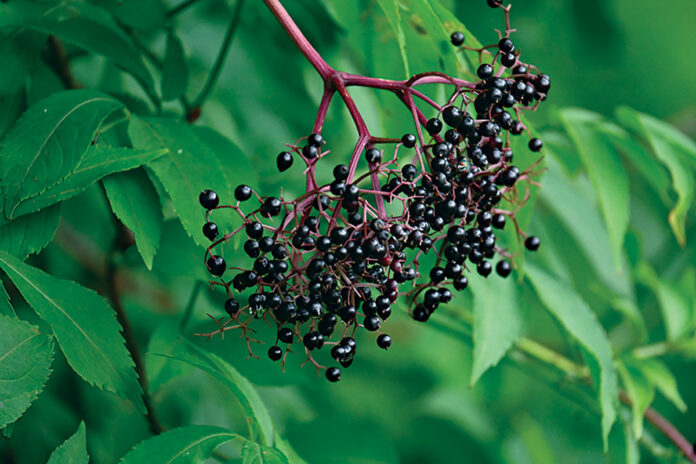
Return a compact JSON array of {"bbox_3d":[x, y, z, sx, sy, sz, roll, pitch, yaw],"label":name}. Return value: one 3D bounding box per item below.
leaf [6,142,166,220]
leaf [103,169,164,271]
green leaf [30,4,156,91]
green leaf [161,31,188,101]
[{"bbox_3d":[-0.099,-0.019,2.750,0.060,0.030,0.028,0,8,0],"label":"leaf"},{"bbox_3d":[-0.083,-0.007,2.800,0.024,0.043,0.018,0,8,0],"label":"leaf"},{"bbox_3d":[-0.103,-0.074,2.930,0.052,0.035,0.030,0,8,0],"label":"green leaf"},{"bbox_3d":[-0.071,-0.068,2.950,0.011,0.029,0.014,0,8,0],"label":"green leaf"}]

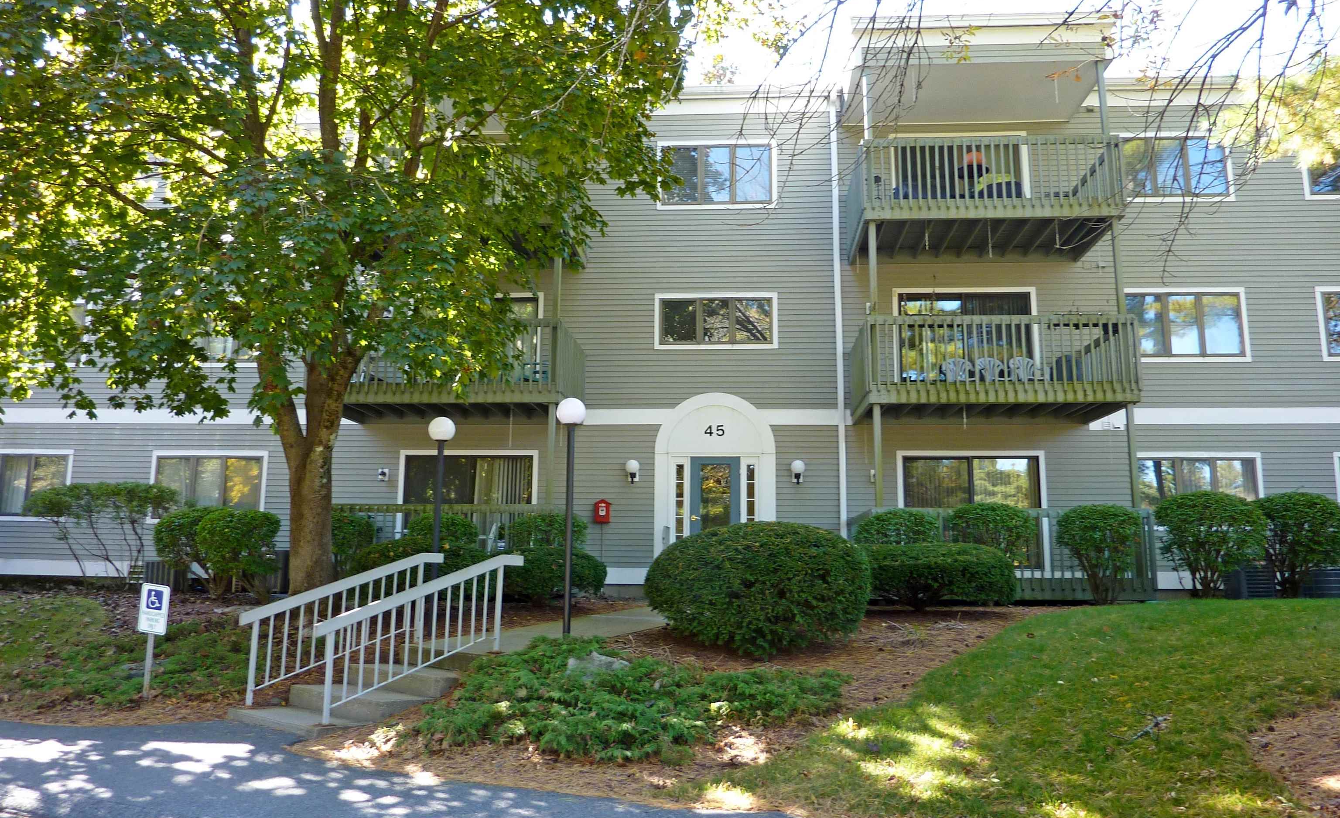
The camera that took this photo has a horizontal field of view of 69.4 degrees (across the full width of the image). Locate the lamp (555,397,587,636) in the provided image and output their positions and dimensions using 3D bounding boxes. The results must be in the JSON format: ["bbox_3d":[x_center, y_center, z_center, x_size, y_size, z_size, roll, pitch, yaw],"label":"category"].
[{"bbox_3d":[-1.067,1.149,10.239,0.310,2.581,0.310,0,-11,3],"label":"lamp"}]

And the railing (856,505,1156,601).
[{"bbox_3d":[5.250,2.385,15.685,4.220,1.370,2.150,0,-11,3],"label":"railing"}]

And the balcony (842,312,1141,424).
[{"bbox_3d":[5.280,-0.591,16.241,4.180,1.404,2.150,0,-11,3],"label":"balcony"}]

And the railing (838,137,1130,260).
[{"bbox_3d":[5.310,-3.567,16.796,4.180,1.424,2.150,0,-11,3],"label":"railing"}]

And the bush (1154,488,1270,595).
[{"bbox_3d":[8.137,2.037,14.542,1.530,1.620,1.530,0,-11,3],"label":"bush"}]

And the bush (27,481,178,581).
[{"bbox_3d":[-9.773,2.154,16.661,2.550,1.780,1.400,0,-11,3],"label":"bush"}]

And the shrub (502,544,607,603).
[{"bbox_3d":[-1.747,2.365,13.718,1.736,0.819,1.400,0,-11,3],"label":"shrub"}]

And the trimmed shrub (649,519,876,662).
[{"bbox_3d":[0.848,1.752,9.406,2.180,1.290,2.050,0,-11,3],"label":"trimmed shrub"}]

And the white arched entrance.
[{"bbox_3d":[0.814,1.332,17.210,2.150,3.310,0.200,0,-11,3],"label":"white arched entrance"}]

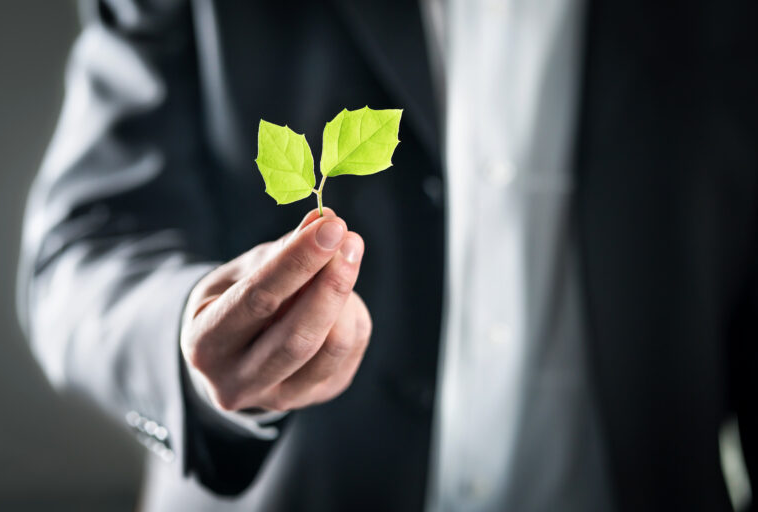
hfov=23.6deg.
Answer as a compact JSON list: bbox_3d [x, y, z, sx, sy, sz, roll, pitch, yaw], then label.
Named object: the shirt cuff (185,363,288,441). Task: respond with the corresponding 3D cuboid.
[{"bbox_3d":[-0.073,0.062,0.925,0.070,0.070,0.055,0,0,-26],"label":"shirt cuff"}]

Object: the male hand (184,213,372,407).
[{"bbox_3d":[-0.052,0.026,0.858,0.083,0.098,0.115,0,0,-26],"label":"male hand"}]

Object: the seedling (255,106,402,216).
[{"bbox_3d":[-0.023,-0.043,0.822,0.066,0.051,0.022,0,0,-3],"label":"seedling"}]

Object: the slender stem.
[{"bbox_3d":[-0.026,-0.027,0.824,0.005,0.020,0.004,0,0,0],"label":"slender stem"}]

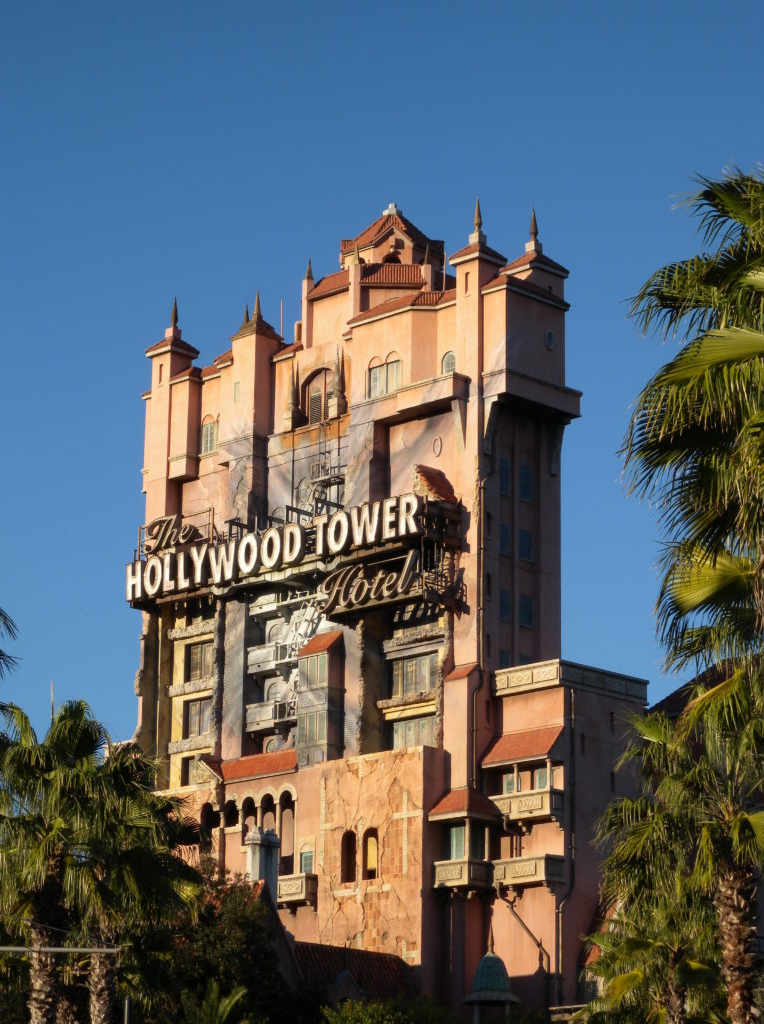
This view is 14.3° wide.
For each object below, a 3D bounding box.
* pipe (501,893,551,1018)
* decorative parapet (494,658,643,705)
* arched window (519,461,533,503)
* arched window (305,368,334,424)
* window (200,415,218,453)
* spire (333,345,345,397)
[{"bbox_3d":[6.760,20.537,141.399,3.143,6.098,0.364,-14,-21,43],"label":"pipe"},{"bbox_3d":[9.439,8.738,151.044,6.570,1.200,4.294,15,-21,-43],"label":"decorative parapet"},{"bbox_3d":[7.012,-1.427,149.984,0.260,2.045,1.031,-14,-21,43],"label":"arched window"},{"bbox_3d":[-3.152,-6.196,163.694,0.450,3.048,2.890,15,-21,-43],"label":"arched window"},{"bbox_3d":[-9.186,-4.123,163.753,1.284,2.289,0.260,-14,-21,43],"label":"window"},{"bbox_3d":[-2.232,-7.256,156.594,0.564,2.874,0.562,1,-15,0],"label":"spire"}]

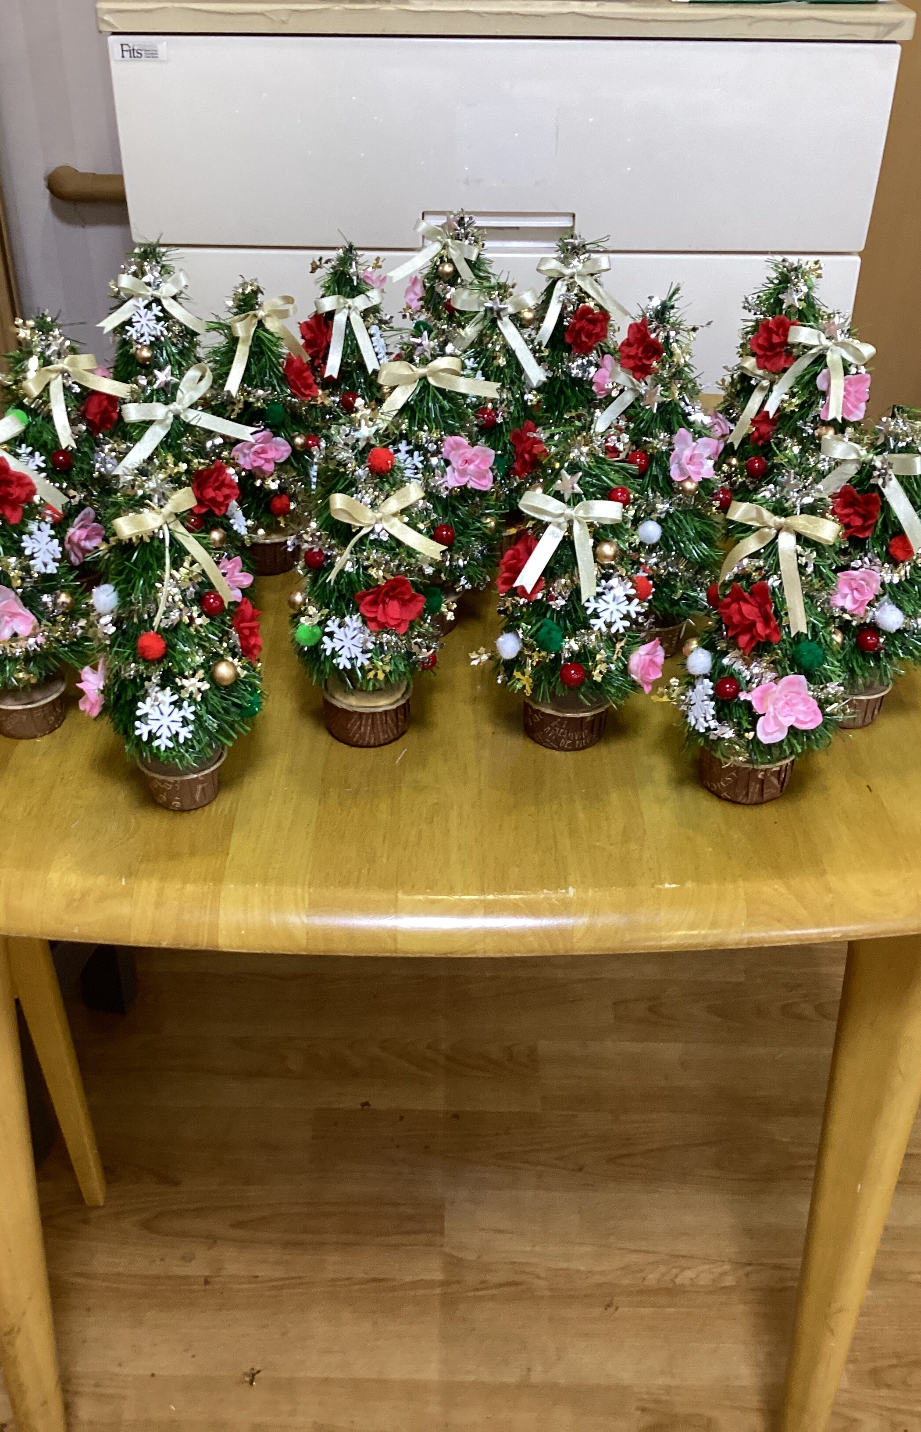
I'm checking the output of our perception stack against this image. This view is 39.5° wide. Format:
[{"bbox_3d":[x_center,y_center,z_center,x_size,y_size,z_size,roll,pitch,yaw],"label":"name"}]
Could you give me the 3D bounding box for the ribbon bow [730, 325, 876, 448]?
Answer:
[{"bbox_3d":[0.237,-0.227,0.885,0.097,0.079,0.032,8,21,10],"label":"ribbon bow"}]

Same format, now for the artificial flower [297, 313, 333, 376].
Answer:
[{"bbox_3d":[-0.119,-0.307,1.058,0.022,0.045,0.040,-13,34,-39],"label":"artificial flower"}]

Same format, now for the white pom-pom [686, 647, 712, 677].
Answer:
[{"bbox_3d":[0.127,-0.029,0.680,0.015,0.015,0.015,1,33,0],"label":"white pom-pom"}]

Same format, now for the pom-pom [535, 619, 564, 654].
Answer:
[{"bbox_3d":[0.048,-0.043,0.690,0.015,0.016,0.015,3,33,4],"label":"pom-pom"}]

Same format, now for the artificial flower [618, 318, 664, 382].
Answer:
[{"bbox_3d":[0.131,-0.266,0.930,0.037,0.048,0.025,-3,21,-7],"label":"artificial flower"}]

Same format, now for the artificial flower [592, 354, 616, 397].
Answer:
[{"bbox_3d":[0.121,-0.275,1.035,0.030,0.033,0.020,-10,23,-16],"label":"artificial flower"}]

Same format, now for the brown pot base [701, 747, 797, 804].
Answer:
[{"bbox_3d":[0.171,0.027,0.758,0.055,0.033,0.055,1,33,0],"label":"brown pot base"}]

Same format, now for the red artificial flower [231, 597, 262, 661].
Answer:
[{"bbox_3d":[-0.113,-0.046,0.675,0.016,0.034,0.033,-3,32,13],"label":"red artificial flower"}]

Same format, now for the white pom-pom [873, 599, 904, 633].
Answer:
[{"bbox_3d":[0.251,-0.059,0.753,0.018,0.018,0.018,1,33,0],"label":"white pom-pom"}]

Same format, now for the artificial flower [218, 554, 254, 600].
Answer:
[{"bbox_3d":[-0.122,-0.073,0.676,0.018,0.031,0.032,10,32,36],"label":"artificial flower"}]

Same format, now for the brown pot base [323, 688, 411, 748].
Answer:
[{"bbox_3d":[-0.056,-0.006,0.777,0.053,0.027,0.053,1,33,0],"label":"brown pot base"}]

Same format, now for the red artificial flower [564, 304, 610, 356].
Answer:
[{"bbox_3d":[0.102,-0.311,1.035,0.037,0.040,0.020,-3,18,-5],"label":"red artificial flower"}]

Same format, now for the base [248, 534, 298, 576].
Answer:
[{"bbox_3d":[-0.153,-0.135,1.021,0.053,0.028,0.053,1,34,-1],"label":"base"}]

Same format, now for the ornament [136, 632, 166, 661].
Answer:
[{"bbox_3d":[-0.159,-0.036,0.662,0.016,0.016,0.016,1,33,0],"label":"ornament"}]

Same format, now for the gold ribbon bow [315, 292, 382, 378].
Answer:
[{"bbox_3d":[-0.085,-0.290,0.975,0.050,0.063,0.023,-2,23,-4],"label":"gold ribbon bow"}]

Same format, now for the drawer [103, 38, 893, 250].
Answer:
[{"bbox_3d":[0.039,-0.653,1.402,0.735,0.185,0.390,0,33,-1],"label":"drawer"}]

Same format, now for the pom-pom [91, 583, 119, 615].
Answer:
[{"bbox_3d":[-0.182,-0.060,0.655,0.015,0.016,0.015,-9,34,-15],"label":"pom-pom"}]

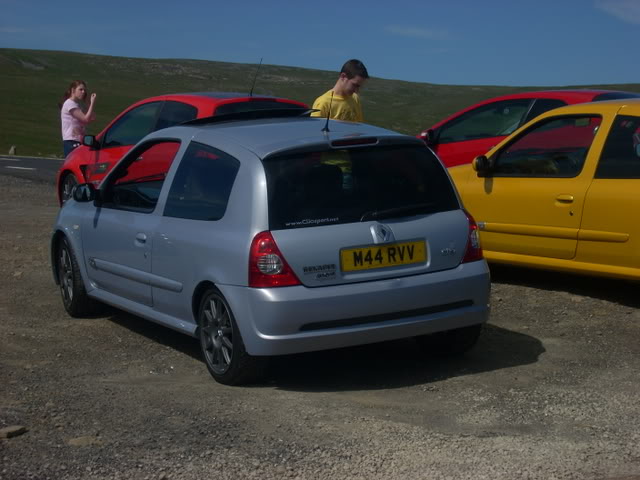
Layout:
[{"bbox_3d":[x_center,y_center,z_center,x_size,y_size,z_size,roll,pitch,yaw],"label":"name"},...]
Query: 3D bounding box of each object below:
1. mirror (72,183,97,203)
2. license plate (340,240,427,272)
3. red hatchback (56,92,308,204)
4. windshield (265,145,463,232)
[{"bbox_3d":[-1.518,-0.303,9.166,0.165,0.126,0.105,-6,9,-27],"label":"mirror"},{"bbox_3d":[0.347,0.087,7.601,0.520,0.113,0.020,-6,5,-27],"label":"license plate"},{"bbox_3d":[-1.544,-0.884,16.117,1.790,1.480,3.990,-7,8,-36],"label":"red hatchback"},{"bbox_3d":[0.223,-0.301,7.755,1.200,0.450,0.090,-6,-20,-27],"label":"windshield"}]

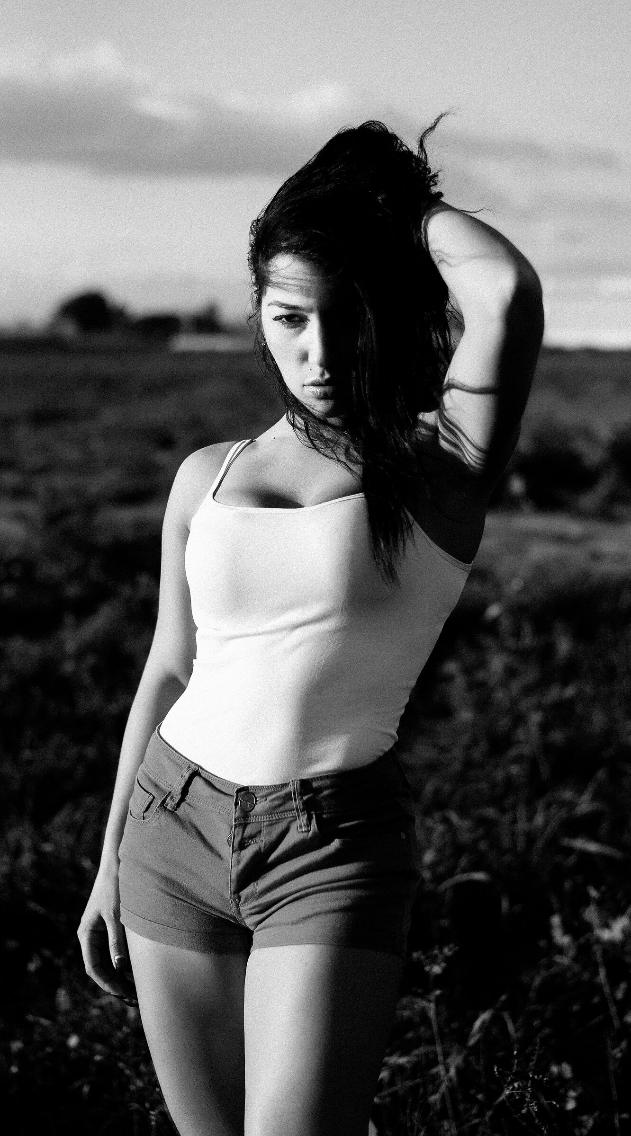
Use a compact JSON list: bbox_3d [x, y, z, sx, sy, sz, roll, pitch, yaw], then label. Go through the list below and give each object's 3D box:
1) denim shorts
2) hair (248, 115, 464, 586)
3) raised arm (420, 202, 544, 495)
[{"bbox_3d":[-0.057,0.333,1.966,0.375,0.265,0.250,3,9,19],"label":"denim shorts"},{"bbox_3d":[0.047,-0.255,1.853,0.260,0.540,0.280,1,8,8],"label":"hair"},{"bbox_3d":[0.184,-0.254,1.822,0.180,0.350,0.260,9,9,9],"label":"raised arm"}]

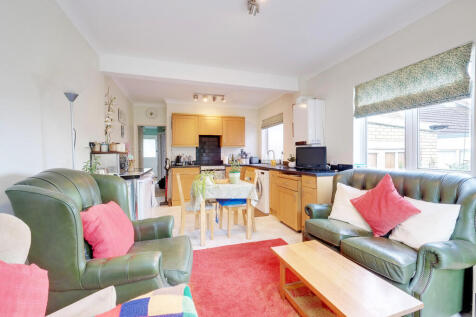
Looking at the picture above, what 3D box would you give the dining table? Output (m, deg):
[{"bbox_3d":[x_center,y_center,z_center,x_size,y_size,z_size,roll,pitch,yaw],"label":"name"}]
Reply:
[{"bbox_3d":[-0.227,0.713,2.850,0.770,0.760,0.750,-1,2,-18],"label":"dining table"}]

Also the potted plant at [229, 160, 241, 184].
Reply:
[{"bbox_3d":[-0.055,0.184,2.751,0.150,0.320,0.150,-1,1,-18],"label":"potted plant"}]

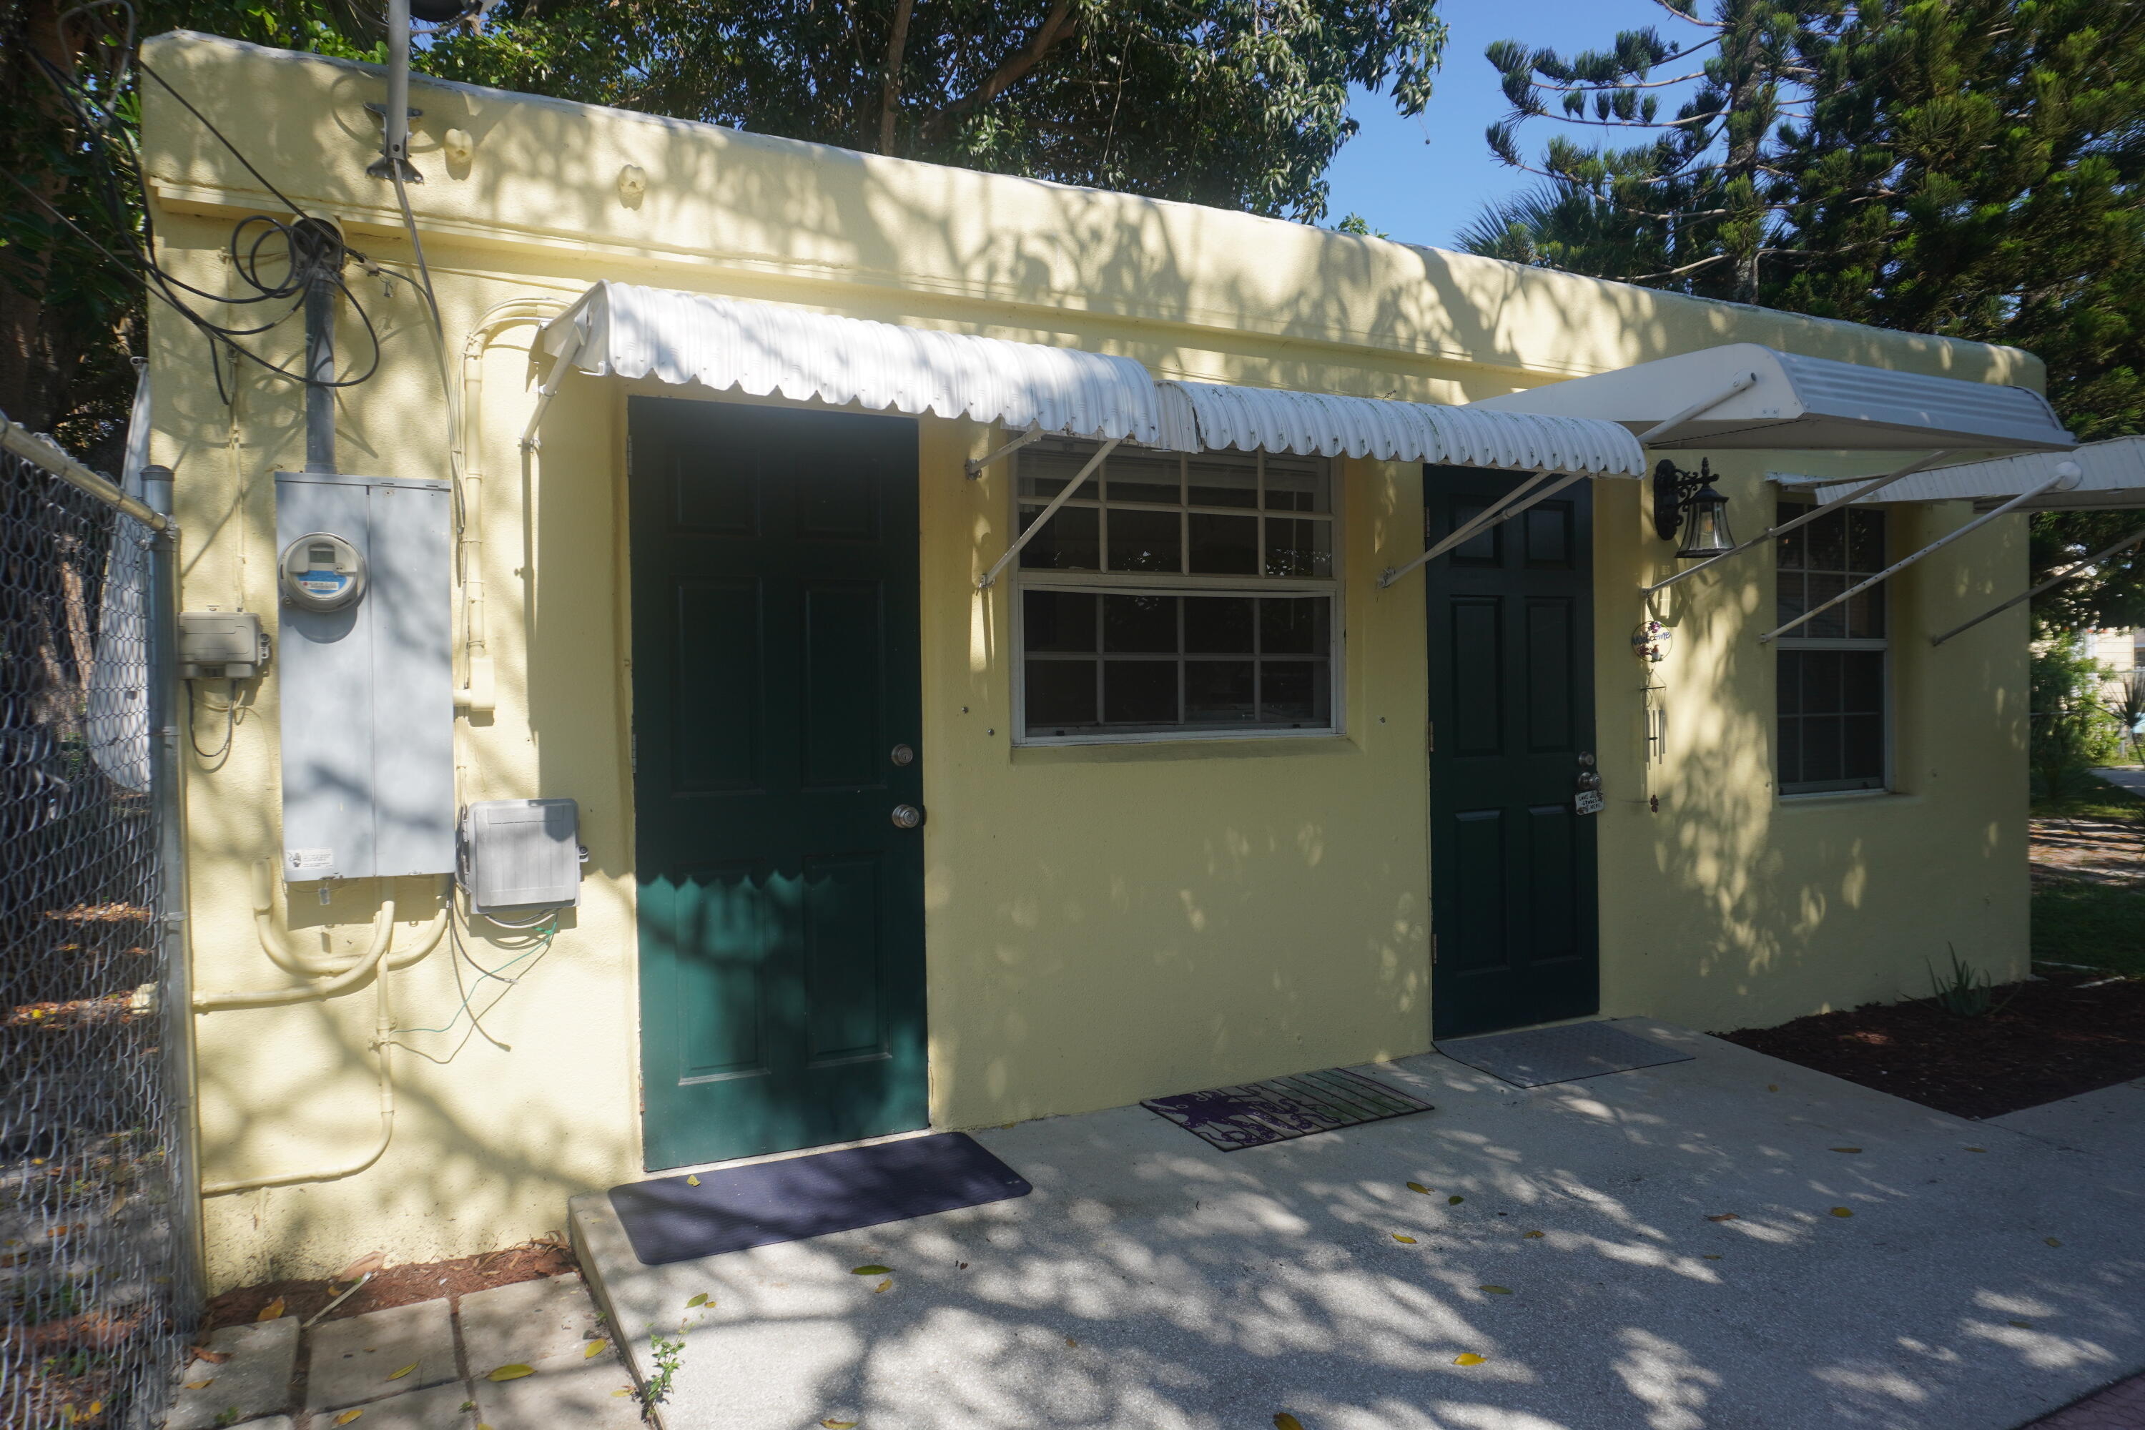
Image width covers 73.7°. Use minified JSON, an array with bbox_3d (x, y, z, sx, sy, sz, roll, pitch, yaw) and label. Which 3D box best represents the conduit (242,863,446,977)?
[{"bbox_3d":[-1.690,0.470,3.344,0.420,0.280,0.090,-1,1,-28],"label":"conduit"}]

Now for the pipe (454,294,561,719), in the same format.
[{"bbox_3d":[-1.393,-0.525,3.544,0.275,1.023,0.075,-1,1,-28],"label":"pipe"}]

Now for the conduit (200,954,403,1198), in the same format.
[{"bbox_3d":[-1.801,0.824,3.316,0.405,0.523,0.038,-1,1,-28],"label":"conduit"}]

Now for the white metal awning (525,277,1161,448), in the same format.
[{"bbox_3d":[-0.560,-0.799,3.427,1.245,0.350,0.990,-1,1,-28],"label":"white metal awning"}]

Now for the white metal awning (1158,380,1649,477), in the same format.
[{"bbox_3d":[0.682,-0.785,4.048,1.490,0.340,1.050,-1,1,-28],"label":"white metal awning"}]

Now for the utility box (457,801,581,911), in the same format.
[{"bbox_3d":[-1.358,0.341,3.519,0.280,0.275,0.090,-1,1,-28],"label":"utility box"}]

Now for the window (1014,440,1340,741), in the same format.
[{"bbox_3d":[0.353,-0.408,4.611,1.280,0.995,0.080,-1,1,-28],"label":"window"}]

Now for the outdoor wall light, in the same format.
[{"bbox_3d":[2.316,-0.782,5.334,0.200,0.385,0.300,-1,1,-28],"label":"outdoor wall light"}]

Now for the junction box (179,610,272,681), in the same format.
[{"bbox_3d":[-1.914,-0.155,3.227,0.172,0.150,0.085,-1,1,-28],"label":"junction box"}]

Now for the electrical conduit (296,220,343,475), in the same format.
[{"bbox_3d":[-1.732,-0.836,3.296,0.100,0.575,0.120,-1,1,-28],"label":"electrical conduit"}]

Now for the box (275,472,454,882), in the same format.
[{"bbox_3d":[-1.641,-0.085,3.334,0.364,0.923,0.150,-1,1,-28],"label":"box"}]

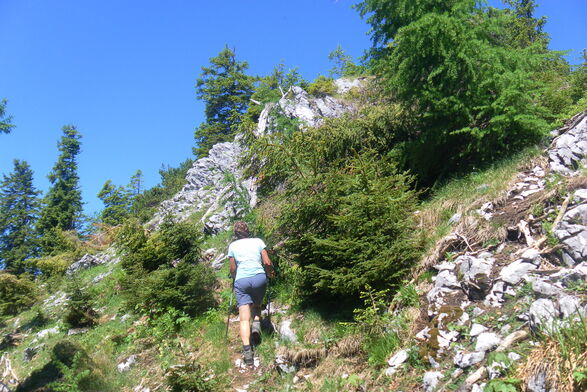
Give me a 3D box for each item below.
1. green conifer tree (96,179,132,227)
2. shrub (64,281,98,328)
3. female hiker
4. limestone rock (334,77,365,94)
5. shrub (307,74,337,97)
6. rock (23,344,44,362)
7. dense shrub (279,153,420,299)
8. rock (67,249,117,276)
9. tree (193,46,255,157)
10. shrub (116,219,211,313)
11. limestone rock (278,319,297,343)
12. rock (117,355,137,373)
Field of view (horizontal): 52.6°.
[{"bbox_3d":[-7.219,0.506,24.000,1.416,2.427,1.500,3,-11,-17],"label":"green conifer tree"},{"bbox_3d":[-3.921,2.030,11.000,0.612,0.853,0.600,4,-12,-19],"label":"shrub"},{"bbox_3d":[-0.467,1.084,6.600,0.520,1.600,0.600,0,-11,0],"label":"female hiker"},{"bbox_3d":[1.887,-3.724,20.000,1.011,0.607,0.800,-1,-11,6],"label":"limestone rock"},{"bbox_3d":[0.944,-3.707,20.000,1.011,0.775,0.950,-1,-11,3],"label":"shrub"},{"bbox_3d":[-3.856,2.336,8.800,0.326,0.267,0.280,5,-12,-23],"label":"rock"},{"bbox_3d":[0.845,0.452,8.800,2.076,2.254,1.900,-1,-11,5],"label":"dense shrub"},{"bbox_3d":[-5.276,1.763,15.500,1.306,0.679,0.900,4,-12,-18],"label":"rock"},{"bbox_3d":[-2.694,-3.469,23.000,2.364,4.651,2.300,1,-11,-7],"label":"tree"},{"bbox_3d":[-2.192,1.203,10.200,1.667,1.667,1.500,2,-11,-12],"label":"shrub"},{"bbox_3d":[-0.068,1.661,7.300,0.209,0.283,0.220,0,-11,-1],"label":"limestone rock"},{"bbox_3d":[-2.111,2.123,7.500,0.253,0.215,0.200,3,-11,-15],"label":"rock"}]

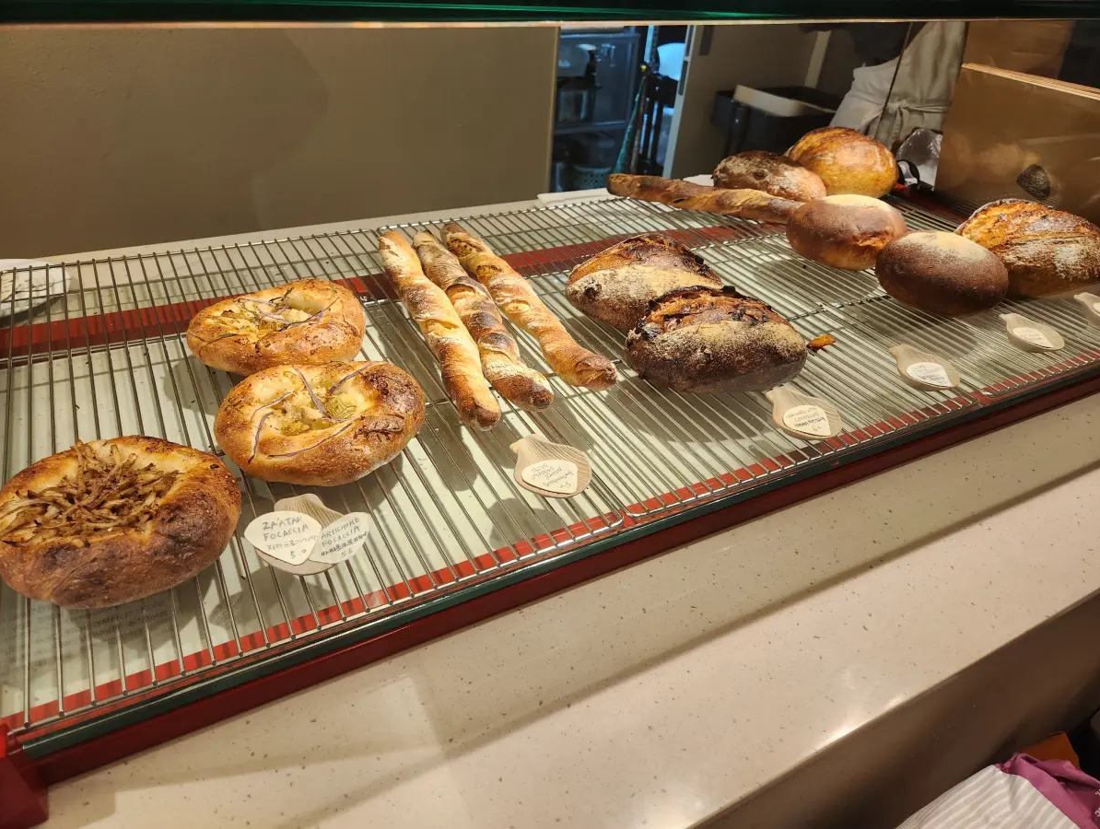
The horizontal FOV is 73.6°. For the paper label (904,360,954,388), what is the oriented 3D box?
[{"bbox_3d":[0.372,-0.039,0.716,0.046,0.003,0.044,-5,36,-14],"label":"paper label"}]

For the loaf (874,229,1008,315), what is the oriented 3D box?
[{"bbox_3d":[0.464,-0.167,0.870,0.142,0.076,0.135,-15,39,-26],"label":"loaf"}]

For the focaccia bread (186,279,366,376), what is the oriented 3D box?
[{"bbox_3d":[-0.250,-0.083,0.688,0.157,0.045,0.147,3,35,-2],"label":"focaccia bread"}]

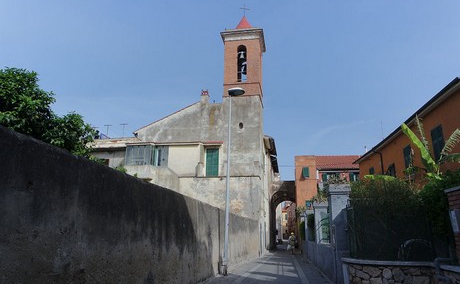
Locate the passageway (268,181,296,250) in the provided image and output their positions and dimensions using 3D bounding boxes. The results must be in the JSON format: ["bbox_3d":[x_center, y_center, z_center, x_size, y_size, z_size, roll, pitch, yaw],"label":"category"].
[{"bbox_3d":[5.038,7.138,29.070,2.700,6.200,4.000,-2,-17,10],"label":"passageway"}]

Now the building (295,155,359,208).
[{"bbox_3d":[9.411,5.518,27.664,7.000,8.600,7.500,-2,-17,10],"label":"building"}]

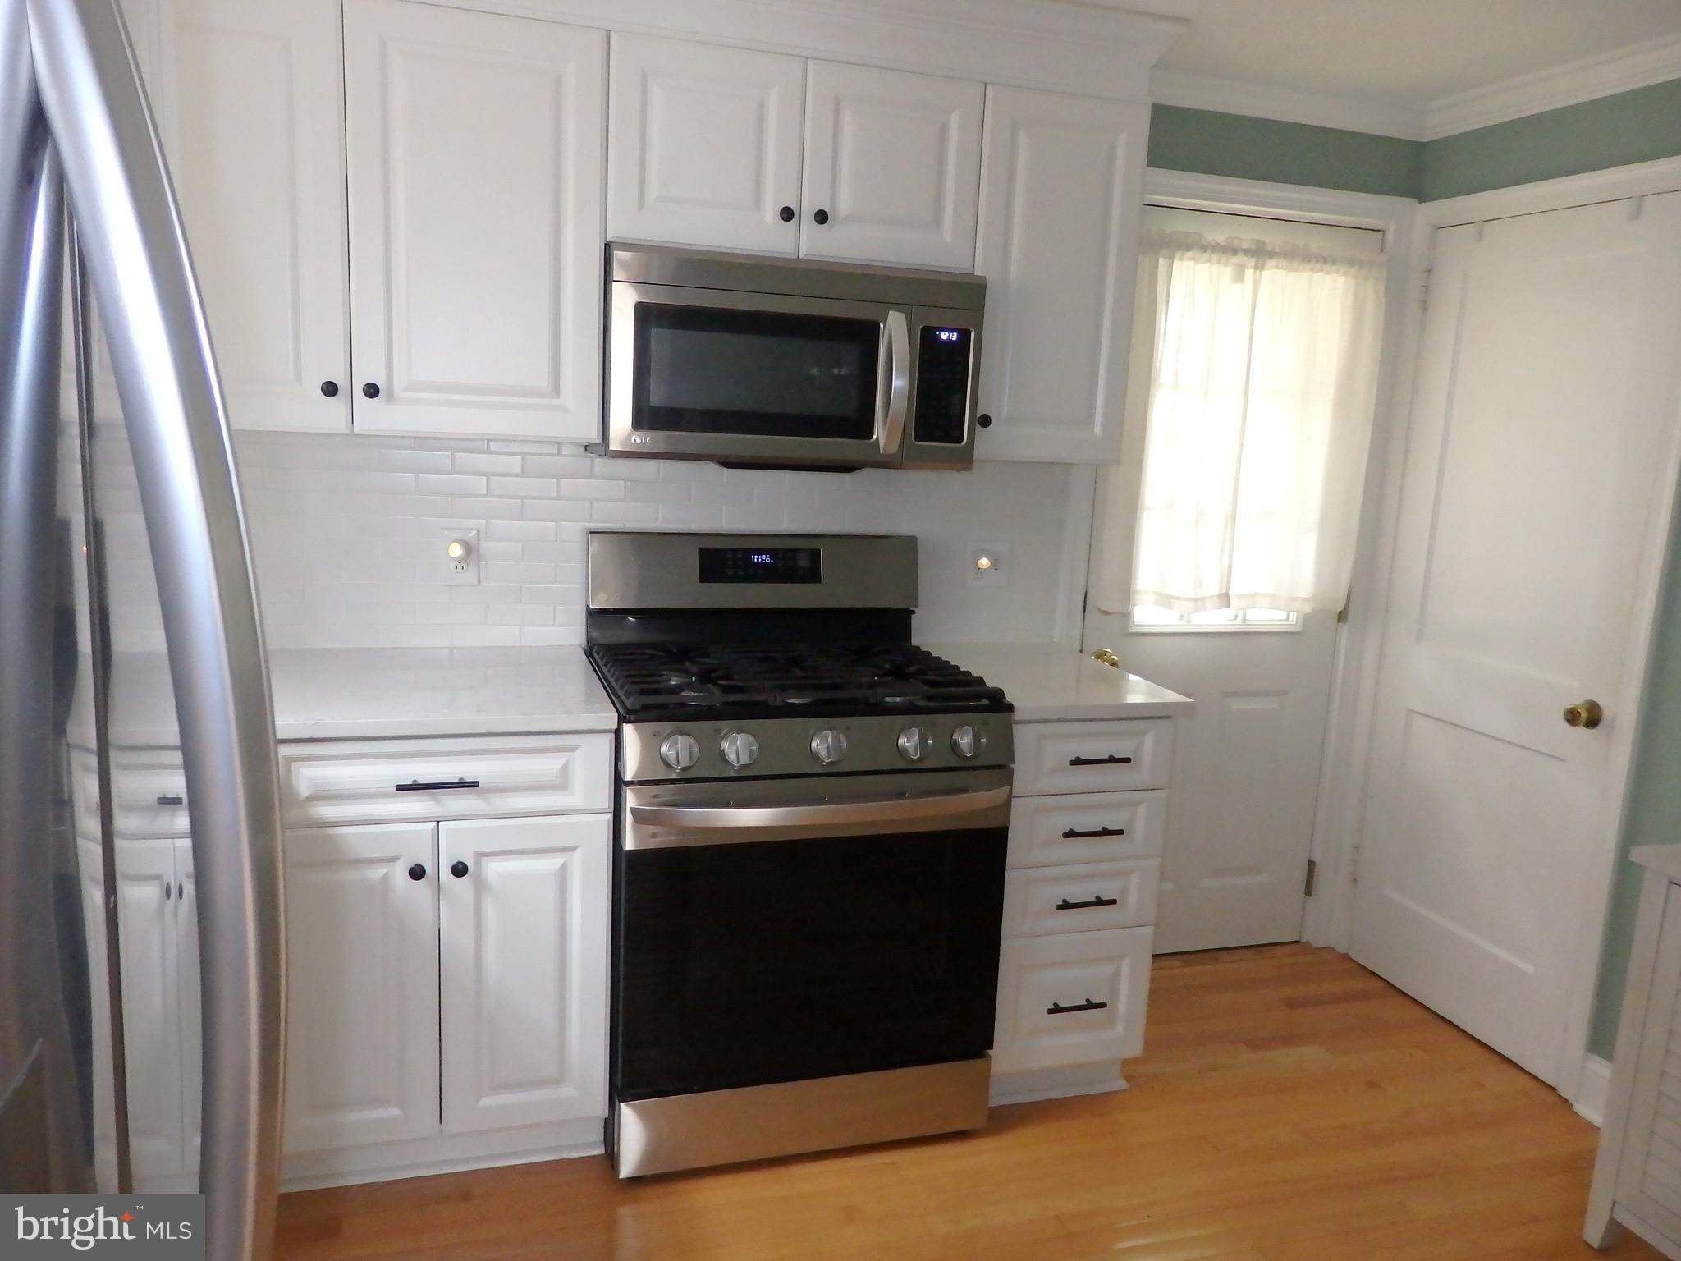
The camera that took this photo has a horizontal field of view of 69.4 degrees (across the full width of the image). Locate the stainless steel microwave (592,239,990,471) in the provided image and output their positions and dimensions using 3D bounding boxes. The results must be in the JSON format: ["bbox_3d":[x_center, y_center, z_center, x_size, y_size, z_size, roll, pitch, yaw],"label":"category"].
[{"bbox_3d":[-0.123,-0.564,2.586,0.757,0.400,0.410,0,11,-17],"label":"stainless steel microwave"}]

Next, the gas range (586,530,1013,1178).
[{"bbox_3d":[-0.120,0.421,2.597,0.758,1.190,0.710,0,11,-17],"label":"gas range"}]

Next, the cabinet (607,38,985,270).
[{"bbox_3d":[-0.118,-0.956,2.546,0.762,0.377,0.345,0,11,-17],"label":"cabinet"}]

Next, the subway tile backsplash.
[{"bbox_3d":[-0.370,-0.192,2.796,1.980,0.468,0.012,0,11,-17],"label":"subway tile backsplash"}]

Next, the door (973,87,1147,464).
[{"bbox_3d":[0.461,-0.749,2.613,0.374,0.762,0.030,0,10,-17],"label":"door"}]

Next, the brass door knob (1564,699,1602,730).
[{"bbox_3d":[1.671,0.189,2.738,0.055,0.062,0.062,0,11,-17],"label":"brass door knob"}]

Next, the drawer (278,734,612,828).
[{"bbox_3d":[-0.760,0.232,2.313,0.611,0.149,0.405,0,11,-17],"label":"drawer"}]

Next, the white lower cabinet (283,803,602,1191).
[{"bbox_3d":[-0.815,0.641,2.504,0.611,0.727,0.615,0,11,-17],"label":"white lower cabinet"}]

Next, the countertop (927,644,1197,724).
[{"bbox_3d":[0.448,0.104,2.771,0.419,0.030,0.628,0,11,-17],"label":"countertop"}]

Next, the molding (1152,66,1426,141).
[{"bbox_3d":[1.075,-1.296,2.983,0.950,0.082,0.070,0,11,-17],"label":"molding"}]

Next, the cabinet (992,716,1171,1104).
[{"bbox_3d":[0.410,0.555,2.853,0.389,0.886,0.615,0,11,-17],"label":"cabinet"}]

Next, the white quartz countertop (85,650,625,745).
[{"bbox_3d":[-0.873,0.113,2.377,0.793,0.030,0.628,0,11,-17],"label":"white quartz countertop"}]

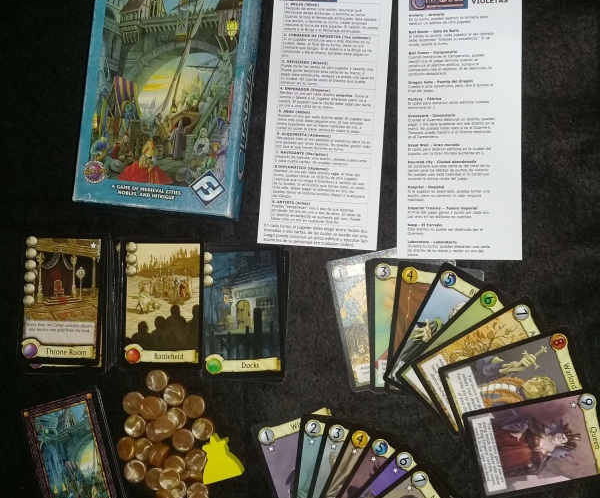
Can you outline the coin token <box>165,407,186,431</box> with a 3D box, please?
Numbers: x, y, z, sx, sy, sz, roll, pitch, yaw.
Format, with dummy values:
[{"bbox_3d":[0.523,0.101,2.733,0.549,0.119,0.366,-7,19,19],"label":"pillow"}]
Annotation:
[{"bbox_3d":[-0.085,0.116,0.491,0.015,0.006,0.015,0,87,4],"label":"coin token"}]

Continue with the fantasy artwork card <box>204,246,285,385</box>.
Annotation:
[{"bbox_3d":[-0.039,0.044,0.501,0.059,0.002,0.093,0,88,3],"label":"fantasy artwork card"}]

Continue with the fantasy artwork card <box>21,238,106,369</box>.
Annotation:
[{"bbox_3d":[-0.168,0.036,0.508,0.058,0.001,0.088,1,86,7],"label":"fantasy artwork card"}]

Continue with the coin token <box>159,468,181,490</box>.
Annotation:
[{"bbox_3d":[-0.090,0.158,0.494,0.015,0.005,0.015,0,88,3],"label":"coin token"}]

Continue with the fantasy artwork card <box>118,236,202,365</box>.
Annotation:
[{"bbox_3d":[-0.097,0.038,0.503,0.058,0.001,0.088,0,86,7],"label":"fantasy artwork card"}]

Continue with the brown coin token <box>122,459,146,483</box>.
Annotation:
[{"bbox_3d":[-0.115,0.156,0.502,0.015,0.005,0.015,0,86,7],"label":"brown coin token"}]

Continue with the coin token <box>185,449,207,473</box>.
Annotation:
[{"bbox_3d":[-0.072,0.146,0.496,0.015,0.005,0.015,0,88,3],"label":"coin token"}]

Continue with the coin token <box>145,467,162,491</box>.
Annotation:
[{"bbox_3d":[-0.098,0.157,0.490,0.015,0.006,0.015,0,87,4],"label":"coin token"}]

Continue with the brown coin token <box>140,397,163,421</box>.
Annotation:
[{"bbox_3d":[-0.104,0.111,0.499,0.015,0.005,0.015,0,86,7],"label":"brown coin token"}]

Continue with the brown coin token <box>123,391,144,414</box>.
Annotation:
[{"bbox_3d":[-0.117,0.108,0.503,0.015,0.005,0.015,0,88,3],"label":"brown coin token"}]

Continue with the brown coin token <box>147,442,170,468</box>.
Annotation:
[{"bbox_3d":[-0.096,0.139,0.486,0.006,0.015,0.015,23,121,45],"label":"brown coin token"}]

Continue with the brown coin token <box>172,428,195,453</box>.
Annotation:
[{"bbox_3d":[-0.081,0.134,0.500,0.015,0.005,0.015,0,86,7],"label":"brown coin token"}]

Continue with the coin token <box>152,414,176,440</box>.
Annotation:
[{"bbox_3d":[-0.093,0.122,0.495,0.015,0.005,0.015,0,88,3],"label":"coin token"}]

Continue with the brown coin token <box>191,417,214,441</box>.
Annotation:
[{"bbox_3d":[-0.066,0.123,0.489,0.015,0.006,0.015,0,87,4],"label":"brown coin token"}]

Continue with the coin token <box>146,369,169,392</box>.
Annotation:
[{"bbox_3d":[-0.100,0.092,0.502,0.015,0.005,0.015,0,88,3],"label":"coin token"}]

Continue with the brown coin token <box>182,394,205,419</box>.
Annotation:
[{"bbox_3d":[-0.074,0.110,0.500,0.015,0.005,0.015,0,88,3],"label":"brown coin token"}]

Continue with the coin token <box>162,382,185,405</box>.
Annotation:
[{"bbox_3d":[-0.086,0.099,0.492,0.015,0.006,0.015,0,87,4],"label":"coin token"}]

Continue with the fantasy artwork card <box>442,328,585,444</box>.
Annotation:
[{"bbox_3d":[0.142,0.091,0.474,0.088,0.001,0.058,-20,84,5],"label":"fantasy artwork card"}]

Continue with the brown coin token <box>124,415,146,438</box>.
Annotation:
[{"bbox_3d":[-0.116,0.125,0.504,0.015,0.005,0.015,0,86,7],"label":"brown coin token"}]

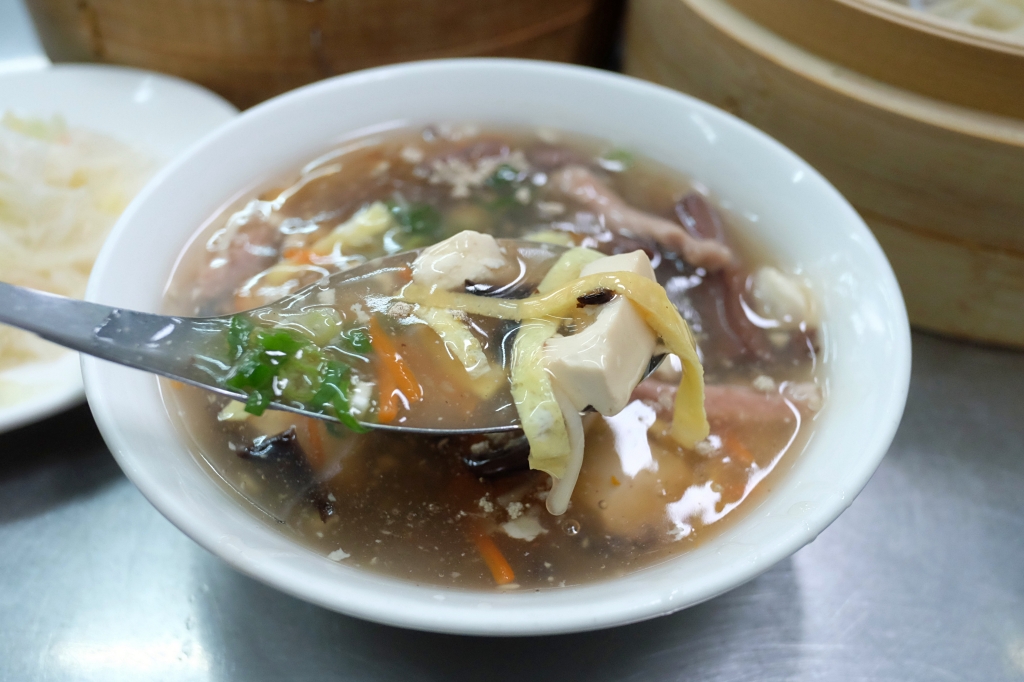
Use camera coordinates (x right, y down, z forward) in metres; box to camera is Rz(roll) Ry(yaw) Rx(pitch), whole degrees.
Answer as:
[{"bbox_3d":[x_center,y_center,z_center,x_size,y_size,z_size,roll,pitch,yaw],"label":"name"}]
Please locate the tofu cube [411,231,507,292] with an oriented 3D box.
[{"bbox_3d":[-0.010,-0.013,0.136,0.017,0.011,0.013,-7,46,-8],"label":"tofu cube"}]

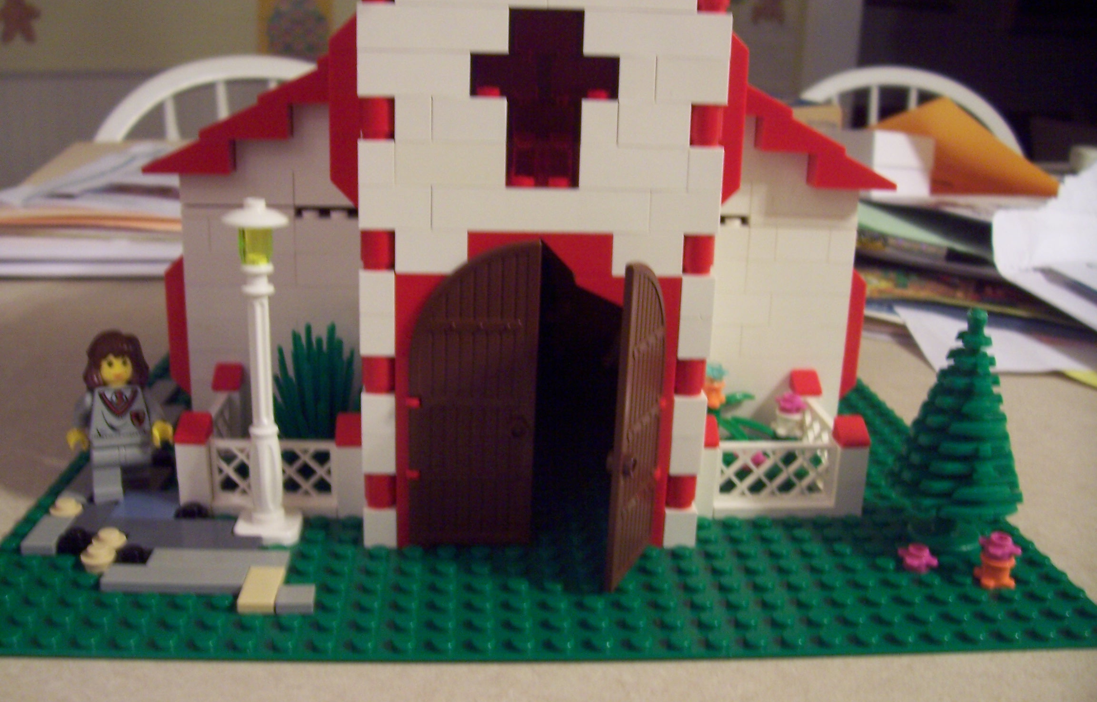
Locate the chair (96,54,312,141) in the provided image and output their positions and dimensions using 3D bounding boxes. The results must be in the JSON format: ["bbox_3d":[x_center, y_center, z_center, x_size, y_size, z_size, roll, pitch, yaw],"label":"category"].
[{"bbox_3d":[-0.293,0.149,1.145,0.440,0.880,0.500,-3,17,-15],"label":"chair"}]

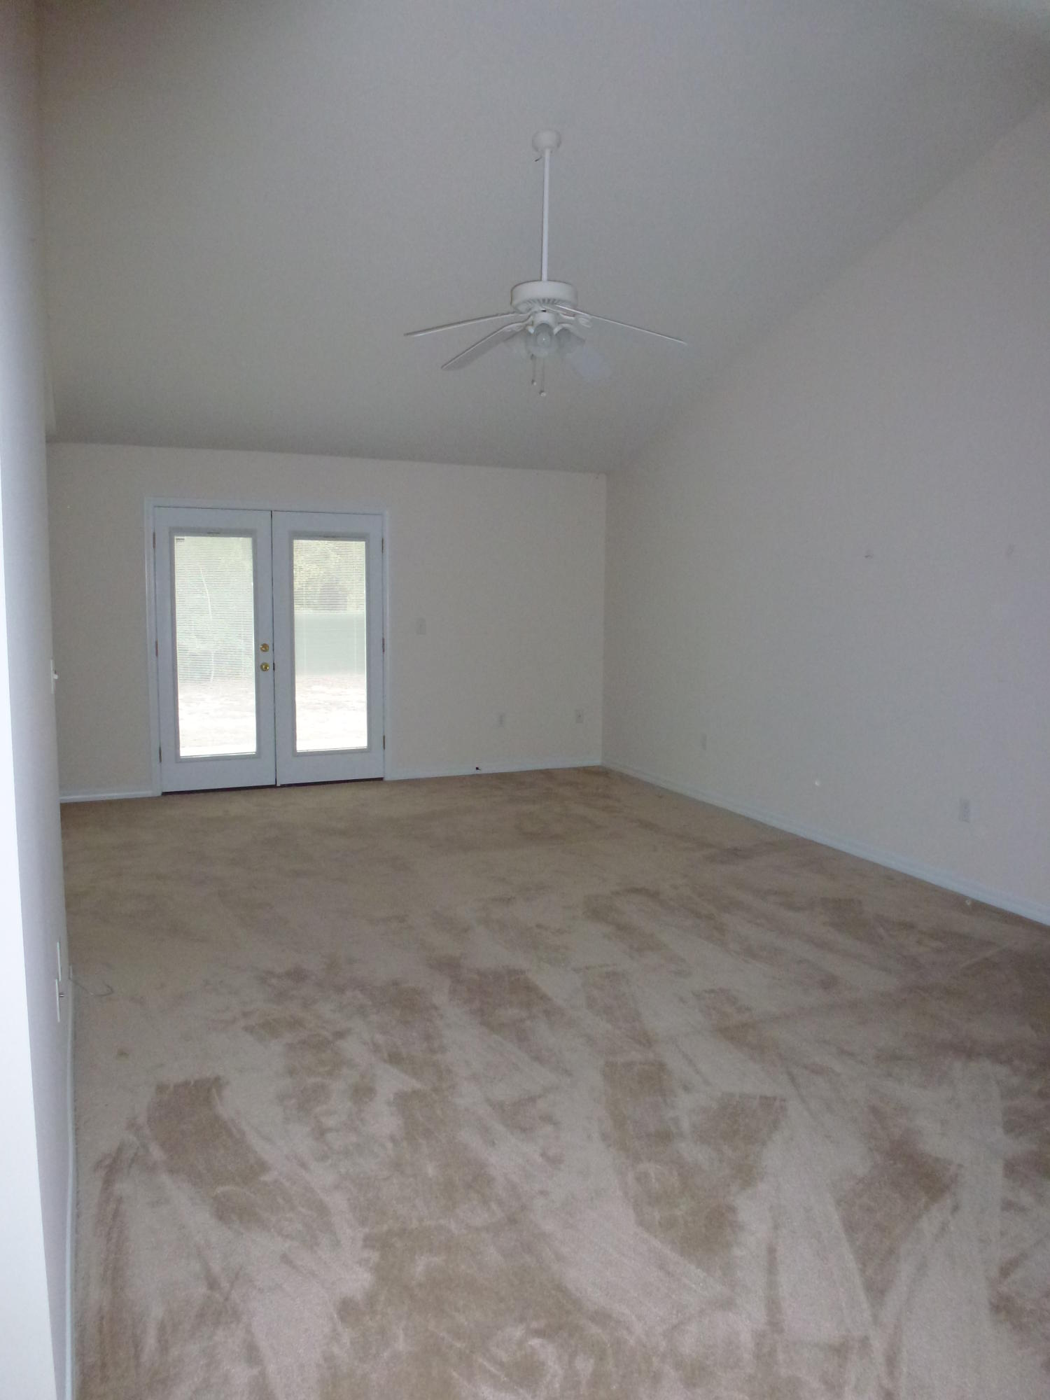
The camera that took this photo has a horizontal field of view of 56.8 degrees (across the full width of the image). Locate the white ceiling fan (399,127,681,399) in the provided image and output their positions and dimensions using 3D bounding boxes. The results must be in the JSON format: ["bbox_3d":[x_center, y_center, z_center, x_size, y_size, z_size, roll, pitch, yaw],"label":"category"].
[{"bbox_3d":[0.092,-1.883,4.139,1.270,1.106,1.230,0,6,-7],"label":"white ceiling fan"}]

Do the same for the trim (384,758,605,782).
[{"bbox_3d":[-0.206,0.554,7.898,1.853,0.082,0.016,-2,6,-22],"label":"trim"}]

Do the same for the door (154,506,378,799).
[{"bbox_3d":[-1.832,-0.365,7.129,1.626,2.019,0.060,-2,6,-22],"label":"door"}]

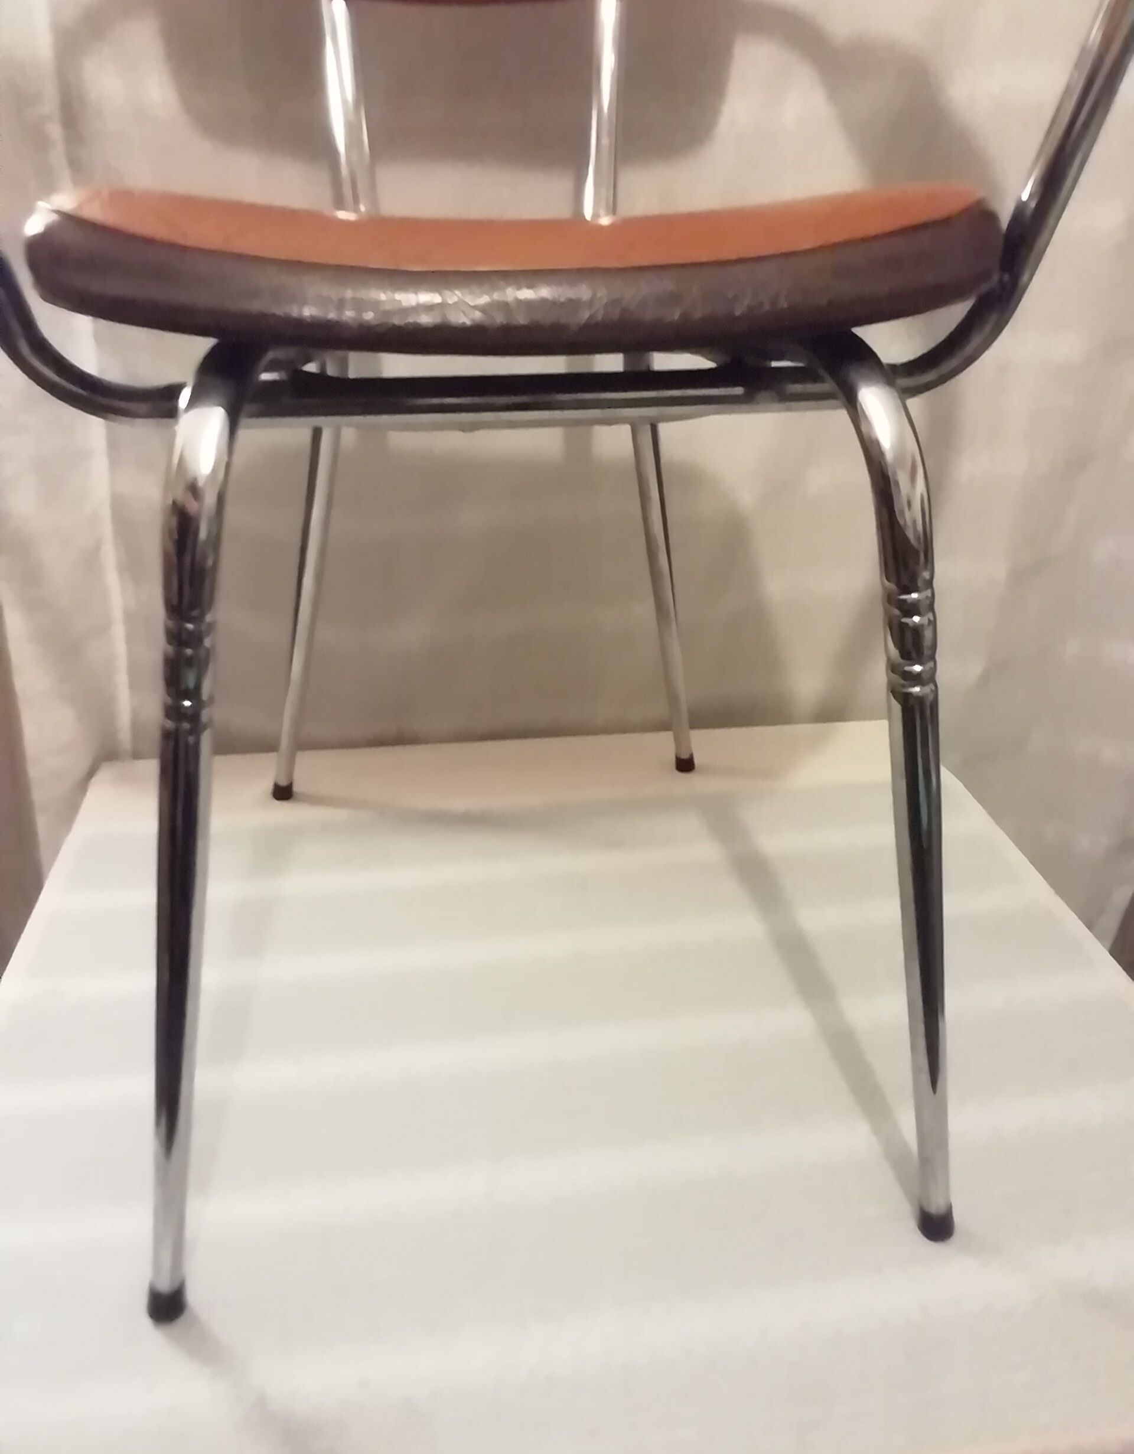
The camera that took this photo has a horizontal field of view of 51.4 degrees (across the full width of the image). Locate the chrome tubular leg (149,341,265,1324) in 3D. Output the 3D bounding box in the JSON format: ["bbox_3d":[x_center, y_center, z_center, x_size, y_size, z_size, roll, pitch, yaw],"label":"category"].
[{"bbox_3d":[-0.159,0.077,0.504,0.111,0.468,0.070,-3,26,-6],"label":"chrome tubular leg"}]

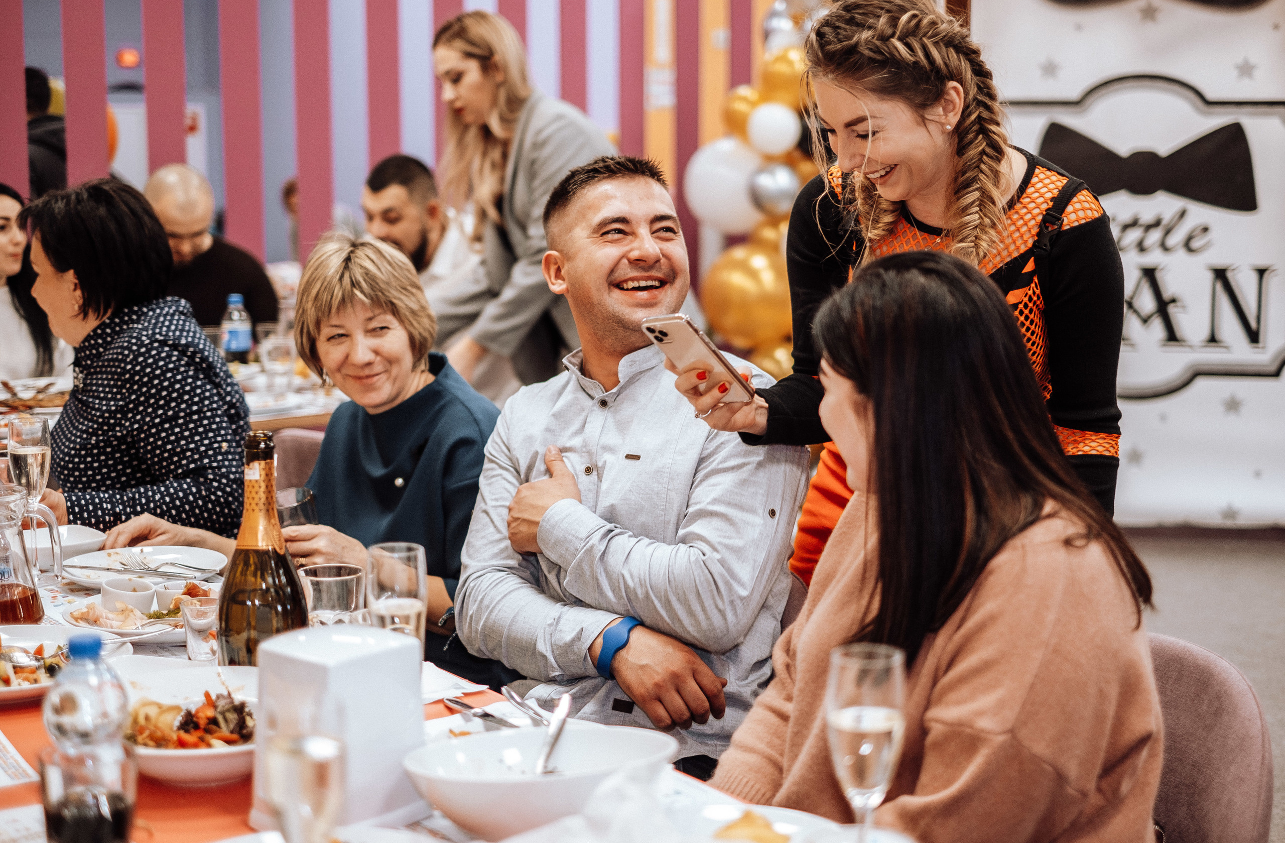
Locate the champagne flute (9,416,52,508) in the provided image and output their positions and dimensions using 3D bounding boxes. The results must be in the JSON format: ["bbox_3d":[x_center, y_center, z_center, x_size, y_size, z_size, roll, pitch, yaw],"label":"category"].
[{"bbox_3d":[-0.852,0.109,2.659,0.059,0.227,0.059,0,8,0],"label":"champagne flute"}]

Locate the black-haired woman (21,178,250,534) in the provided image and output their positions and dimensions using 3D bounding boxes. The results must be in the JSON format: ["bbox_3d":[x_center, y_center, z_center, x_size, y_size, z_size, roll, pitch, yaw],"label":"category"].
[{"bbox_3d":[-0.900,0.265,3.084,0.720,1.313,0.520,-3,8,-21],"label":"black-haired woman"}]

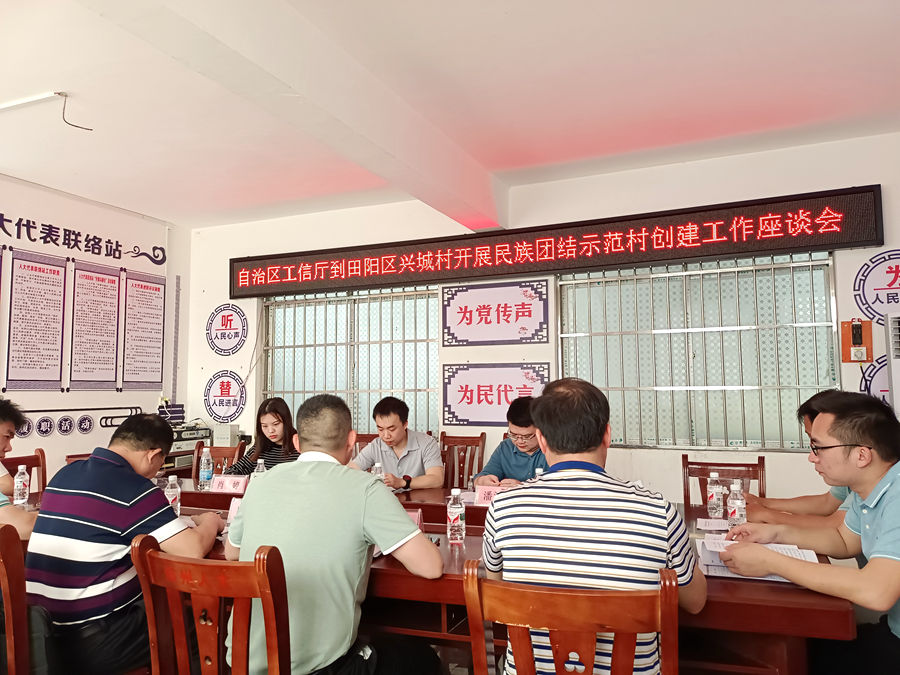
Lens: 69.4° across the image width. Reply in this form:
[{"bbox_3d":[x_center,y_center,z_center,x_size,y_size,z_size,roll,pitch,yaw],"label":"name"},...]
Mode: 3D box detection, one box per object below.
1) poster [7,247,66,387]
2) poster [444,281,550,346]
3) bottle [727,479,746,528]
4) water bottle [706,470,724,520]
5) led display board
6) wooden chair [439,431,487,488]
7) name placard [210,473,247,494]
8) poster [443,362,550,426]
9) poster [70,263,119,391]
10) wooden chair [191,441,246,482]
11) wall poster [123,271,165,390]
[{"bbox_3d":[-3.289,-0.123,5.189,0.020,1.098,0.466,-3,-5,23],"label":"poster"},{"bbox_3d":[0.363,-0.193,5.390,0.932,0.514,0.020,-3,-5,23],"label":"poster"},{"bbox_3d":[1.039,0.625,2.352,0.065,0.177,0.065,-3,-5,23],"label":"bottle"},{"bbox_3d":[1.094,0.650,2.674,0.065,0.177,0.065,-3,-5,23],"label":"water bottle"},{"bbox_3d":[0.360,-0.694,5.403,5.463,0.407,0.080,-3,-5,23],"label":"led display board"},{"bbox_3d":[0.019,1.237,5.089,0.428,0.944,0.500,-3,-5,23],"label":"wooden chair"},{"bbox_3d":[-1.170,0.784,3.493,0.200,0.092,0.075,-2,-5,19],"label":"name placard"},{"bbox_3d":[0.370,0.469,5.336,0.936,0.514,0.020,-3,-5,23],"label":"poster"},{"bbox_3d":[-3.080,-0.086,5.676,0.020,1.098,0.476,-3,-5,23],"label":"poster"},{"bbox_3d":[-1.705,1.199,4.402,0.428,0.944,0.500,-2,-5,14],"label":"wooden chair"},{"bbox_3d":[-2.877,-0.049,6.149,0.020,1.098,0.466,-3,-5,23],"label":"wall poster"}]

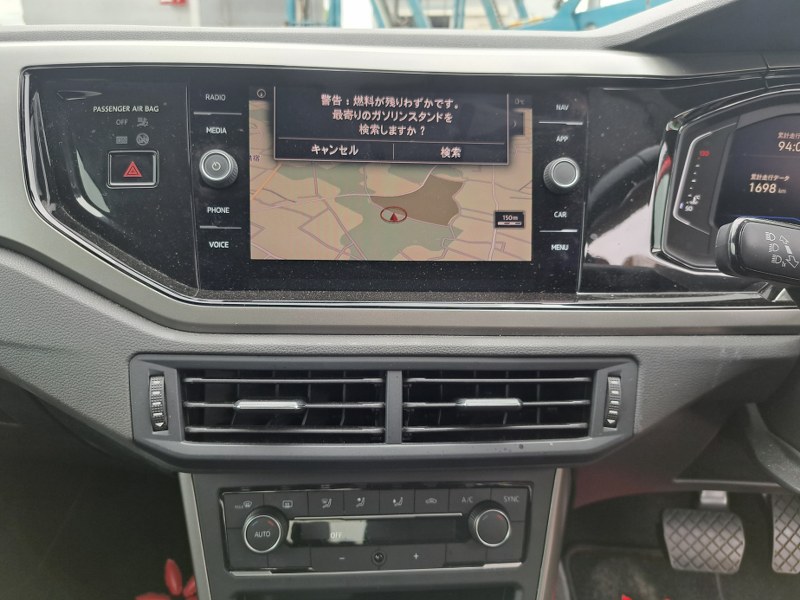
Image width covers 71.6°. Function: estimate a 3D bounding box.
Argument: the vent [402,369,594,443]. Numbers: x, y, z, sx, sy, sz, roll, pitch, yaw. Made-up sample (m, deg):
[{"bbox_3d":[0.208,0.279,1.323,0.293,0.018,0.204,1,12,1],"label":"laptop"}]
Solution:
[{"bbox_3d":[0.059,0.066,0.355,0.124,0.044,0.028,0,-3,-9],"label":"vent"}]

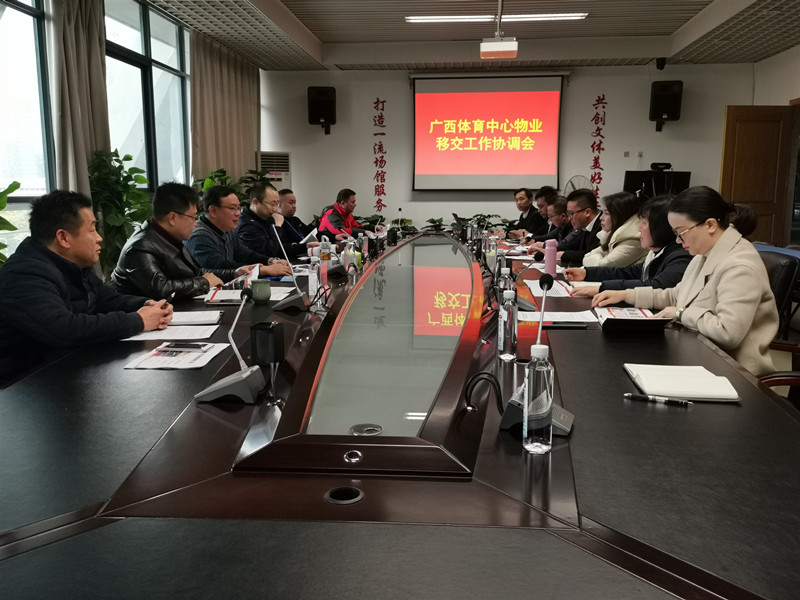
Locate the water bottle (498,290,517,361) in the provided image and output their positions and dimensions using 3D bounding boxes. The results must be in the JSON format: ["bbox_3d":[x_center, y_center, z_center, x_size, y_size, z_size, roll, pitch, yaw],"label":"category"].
[{"bbox_3d":[0.309,0.073,1.905,0.052,0.196,0.052,1,9,5],"label":"water bottle"}]

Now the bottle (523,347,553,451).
[{"bbox_3d":[0.255,0.179,1.226,0.052,0.196,0.052,1,9,5],"label":"bottle"}]

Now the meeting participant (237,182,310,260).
[{"bbox_3d":[-0.870,-0.129,4.460,0.700,1.279,0.560,1,9,6],"label":"meeting participant"}]

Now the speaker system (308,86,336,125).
[{"bbox_3d":[-1.181,-2.991,10.383,0.400,0.540,0.330,1,9,5],"label":"speaker system"}]

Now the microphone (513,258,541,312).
[{"bbox_3d":[0.504,-0.084,2.762,0.175,0.230,0.110,2,9,14],"label":"microphone"}]

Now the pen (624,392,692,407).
[{"bbox_3d":[0.599,0.230,1.554,0.151,0.012,0.012,4,10,25],"label":"pen"}]

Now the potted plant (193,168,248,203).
[{"bbox_3d":[-1.735,-0.559,6.616,0.540,1.450,0.540,1,9,6],"label":"potted plant"}]

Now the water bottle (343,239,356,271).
[{"bbox_3d":[-0.307,-0.271,4.136,0.068,0.205,0.068,1,9,6],"label":"water bottle"}]

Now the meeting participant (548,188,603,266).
[{"bbox_3d":[1.270,-0.075,4.293,0.630,1.250,0.510,0,9,2],"label":"meeting participant"}]

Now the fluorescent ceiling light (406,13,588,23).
[{"bbox_3d":[1.285,-3.778,8.975,2.430,0.070,0.200,1,9,6],"label":"fluorescent ceiling light"}]

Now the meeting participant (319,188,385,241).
[{"bbox_3d":[-0.500,-0.506,6.980,0.640,1.270,0.520,2,9,10],"label":"meeting participant"}]

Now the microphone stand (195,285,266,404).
[{"bbox_3d":[-0.392,0.098,1.546,0.142,0.258,0.110,1,9,5],"label":"microphone stand"}]

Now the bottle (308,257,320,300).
[{"bbox_3d":[-0.360,-0.081,2.845,0.053,0.191,0.053,1,9,6],"label":"bottle"}]

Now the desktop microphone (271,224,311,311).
[{"bbox_3d":[-0.452,-0.137,2.793,0.155,0.345,0.105,0,9,1],"label":"desktop microphone"}]

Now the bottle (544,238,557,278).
[{"bbox_3d":[0.860,-0.234,3.799,0.068,0.207,0.068,1,9,6],"label":"bottle"}]

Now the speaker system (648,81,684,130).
[{"bbox_3d":[3.484,-2.566,8.795,0.370,0.560,0.310,2,17,10],"label":"speaker system"}]

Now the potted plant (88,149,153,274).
[{"bbox_3d":[-2.177,-0.396,5.322,0.460,1.563,0.460,1,9,5],"label":"potted plant"}]

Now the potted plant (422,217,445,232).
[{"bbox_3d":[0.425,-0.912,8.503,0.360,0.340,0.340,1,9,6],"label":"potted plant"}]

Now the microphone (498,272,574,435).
[{"bbox_3d":[0.286,0.106,1.371,0.137,0.312,0.100,3,9,17],"label":"microphone"}]

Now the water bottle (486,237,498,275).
[{"bbox_3d":[0.527,-0.252,3.857,0.064,0.220,0.064,1,9,6],"label":"water bottle"}]

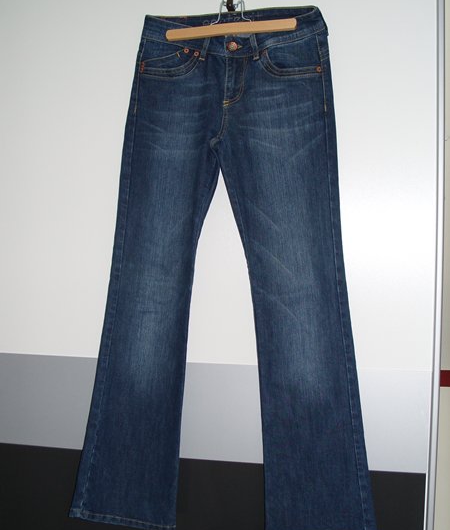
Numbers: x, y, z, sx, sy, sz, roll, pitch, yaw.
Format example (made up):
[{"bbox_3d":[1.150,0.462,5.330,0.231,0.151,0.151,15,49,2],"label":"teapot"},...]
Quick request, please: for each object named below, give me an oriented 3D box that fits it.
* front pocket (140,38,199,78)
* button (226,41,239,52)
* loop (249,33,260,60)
[{"bbox_3d":[-0.111,-0.415,1.492,0.125,0.080,0.020,1,3,15],"label":"front pocket"},{"bbox_3d":[0.015,-0.429,1.463,0.021,0.019,0.008,1,3,11],"label":"button"},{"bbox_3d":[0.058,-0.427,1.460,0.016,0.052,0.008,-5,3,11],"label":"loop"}]

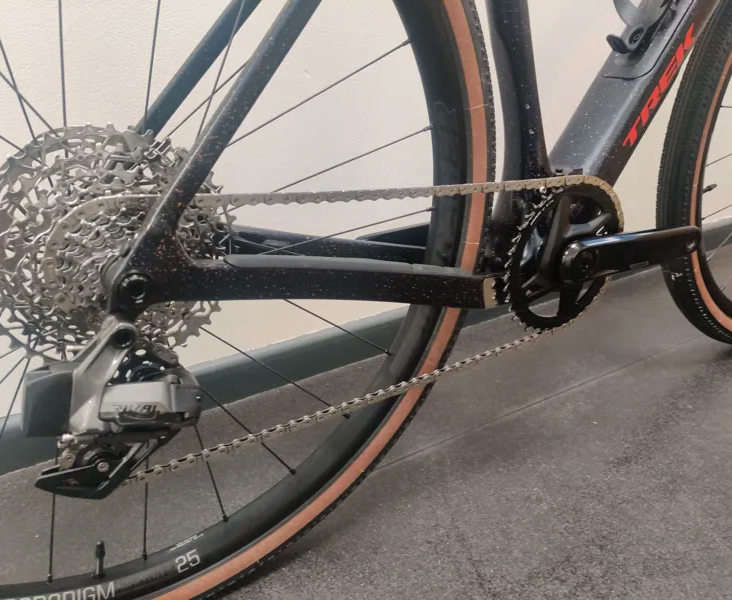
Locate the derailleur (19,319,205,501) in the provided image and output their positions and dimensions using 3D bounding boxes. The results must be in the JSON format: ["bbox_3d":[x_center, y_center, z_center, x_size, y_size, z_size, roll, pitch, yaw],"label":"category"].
[{"bbox_3d":[-0.173,0.078,0.432,0.117,0.163,0.064,-14,28,-27],"label":"derailleur"}]

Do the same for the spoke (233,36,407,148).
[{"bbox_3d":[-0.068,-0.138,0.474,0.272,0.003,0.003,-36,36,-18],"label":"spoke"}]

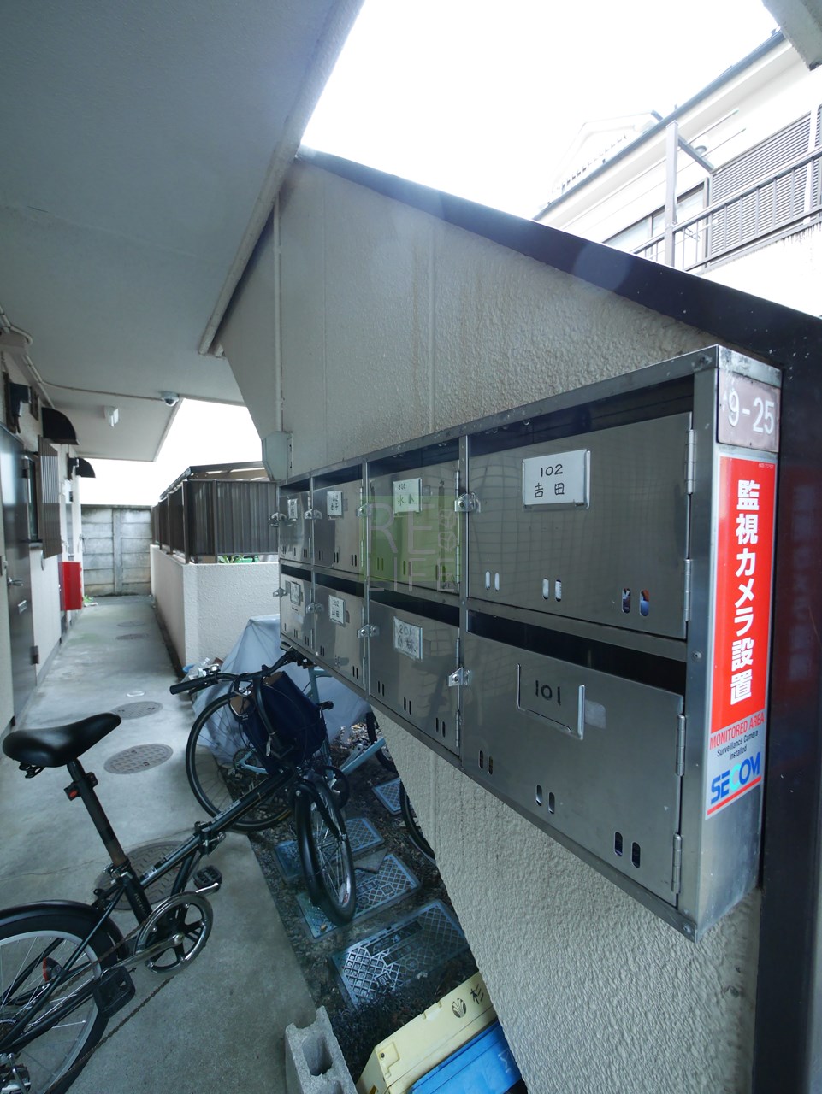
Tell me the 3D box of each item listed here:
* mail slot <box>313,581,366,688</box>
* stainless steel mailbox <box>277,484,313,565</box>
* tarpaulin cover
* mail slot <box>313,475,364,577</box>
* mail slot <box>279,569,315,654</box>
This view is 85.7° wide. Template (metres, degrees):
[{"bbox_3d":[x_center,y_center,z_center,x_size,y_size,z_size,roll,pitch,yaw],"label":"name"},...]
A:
[{"bbox_3d":[-0.114,0.180,1.022,0.121,0.220,0.287,-1,3,-32],"label":"mail slot"},{"bbox_3d":[-0.272,-0.065,1.262,0.121,0.220,0.287,-1,3,-32],"label":"stainless steel mailbox"},{"bbox_3d":[-0.690,0.879,2.970,1.320,0.950,0.680,0,2,7],"label":"tarpaulin cover"},{"bbox_3d":[-0.114,-0.055,1.013,0.121,0.220,0.287,-1,3,-32],"label":"mail slot"},{"bbox_3d":[-0.273,0.170,1.271,0.121,0.220,0.287,-1,3,-32],"label":"mail slot"}]

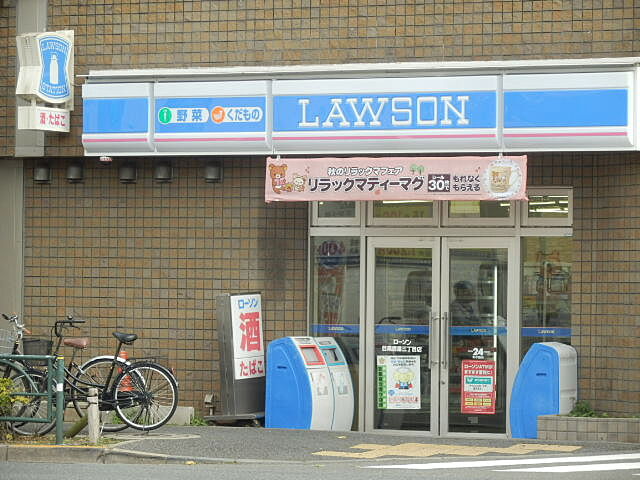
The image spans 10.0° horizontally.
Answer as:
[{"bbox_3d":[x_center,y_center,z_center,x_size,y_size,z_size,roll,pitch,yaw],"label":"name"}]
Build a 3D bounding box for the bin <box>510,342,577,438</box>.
[{"bbox_3d":[2.104,1.418,34.375,0.516,0.895,0.369,0,-1,30],"label":"bin"}]

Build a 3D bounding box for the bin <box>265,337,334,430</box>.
[{"bbox_3d":[-0.189,1.380,35.338,0.531,0.890,0.432,0,-1,30],"label":"bin"}]

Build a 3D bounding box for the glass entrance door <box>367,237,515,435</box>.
[{"bbox_3d":[1.251,0.997,38.123,1.730,2.061,0.090,0,-1,28],"label":"glass entrance door"}]

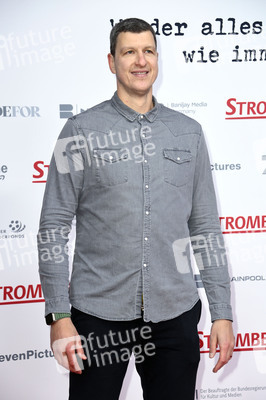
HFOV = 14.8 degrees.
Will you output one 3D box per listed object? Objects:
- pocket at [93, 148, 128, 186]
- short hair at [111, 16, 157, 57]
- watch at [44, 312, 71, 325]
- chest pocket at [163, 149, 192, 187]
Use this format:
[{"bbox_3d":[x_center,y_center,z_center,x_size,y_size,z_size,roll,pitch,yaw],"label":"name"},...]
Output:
[{"bbox_3d":[-0.074,-0.109,3.420,0.117,0.125,0.020,-1,-6,-4],"label":"pocket"},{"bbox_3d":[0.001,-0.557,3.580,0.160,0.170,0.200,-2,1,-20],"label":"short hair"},{"bbox_3d":[-0.257,0.407,3.490,0.074,0.042,0.074,5,-22,-38],"label":"watch"},{"bbox_3d":[0.153,-0.112,3.520,0.115,0.130,0.022,-2,-2,-26],"label":"chest pocket"}]

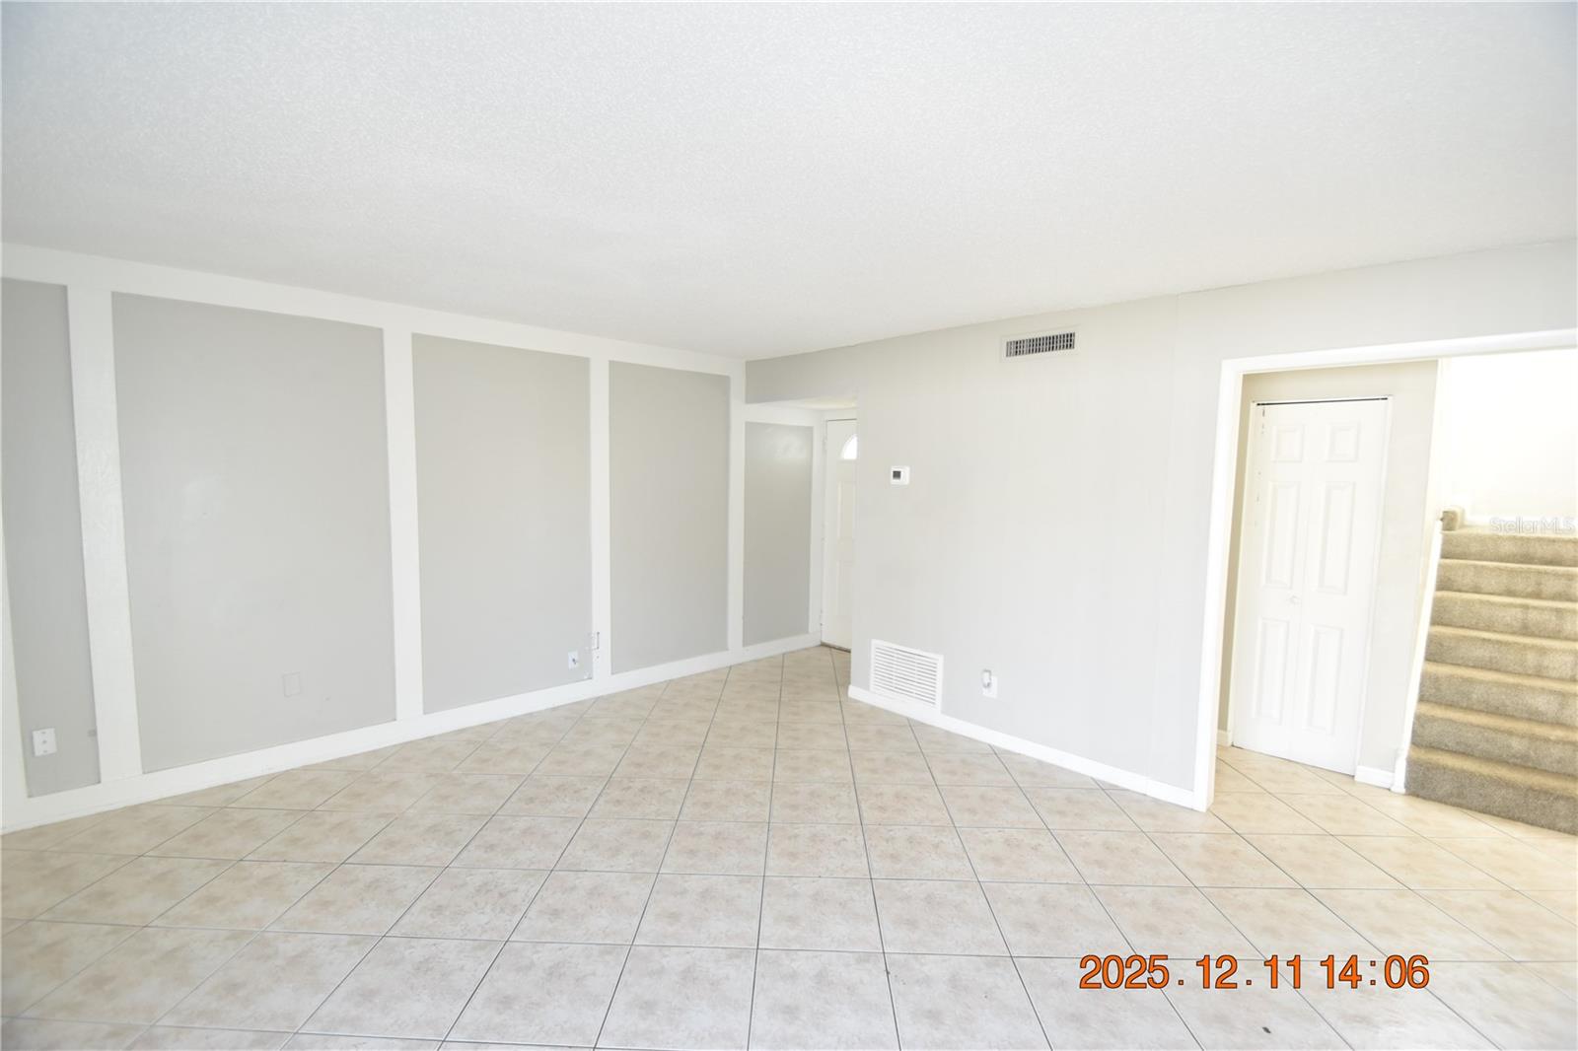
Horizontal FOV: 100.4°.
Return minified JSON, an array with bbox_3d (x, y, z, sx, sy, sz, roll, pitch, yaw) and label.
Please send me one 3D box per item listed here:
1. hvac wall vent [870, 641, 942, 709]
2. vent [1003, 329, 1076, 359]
[{"bbox_3d":[0.771,0.980,4.303,0.030,0.360,0.570,-3,6,-44],"label":"hvac wall vent"},{"bbox_3d":[1.369,-0.983,3.572,0.030,0.150,0.445,-3,6,-44],"label":"vent"}]

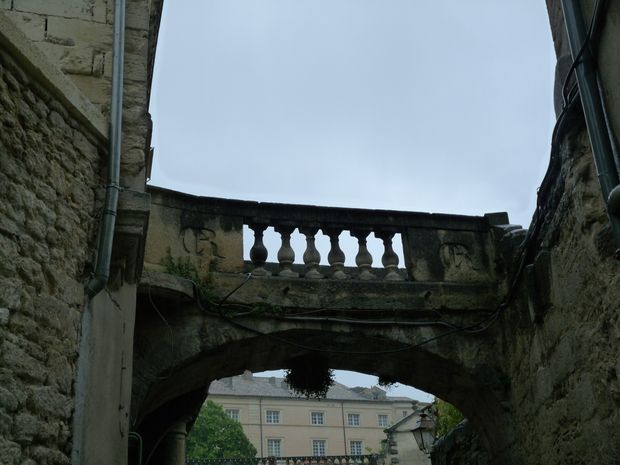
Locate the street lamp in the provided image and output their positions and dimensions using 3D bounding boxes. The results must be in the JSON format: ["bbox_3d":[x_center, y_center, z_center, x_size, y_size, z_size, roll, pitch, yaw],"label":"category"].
[{"bbox_3d":[2.246,3.908,15.300,0.405,0.770,0.405,4,-24,-16],"label":"street lamp"}]

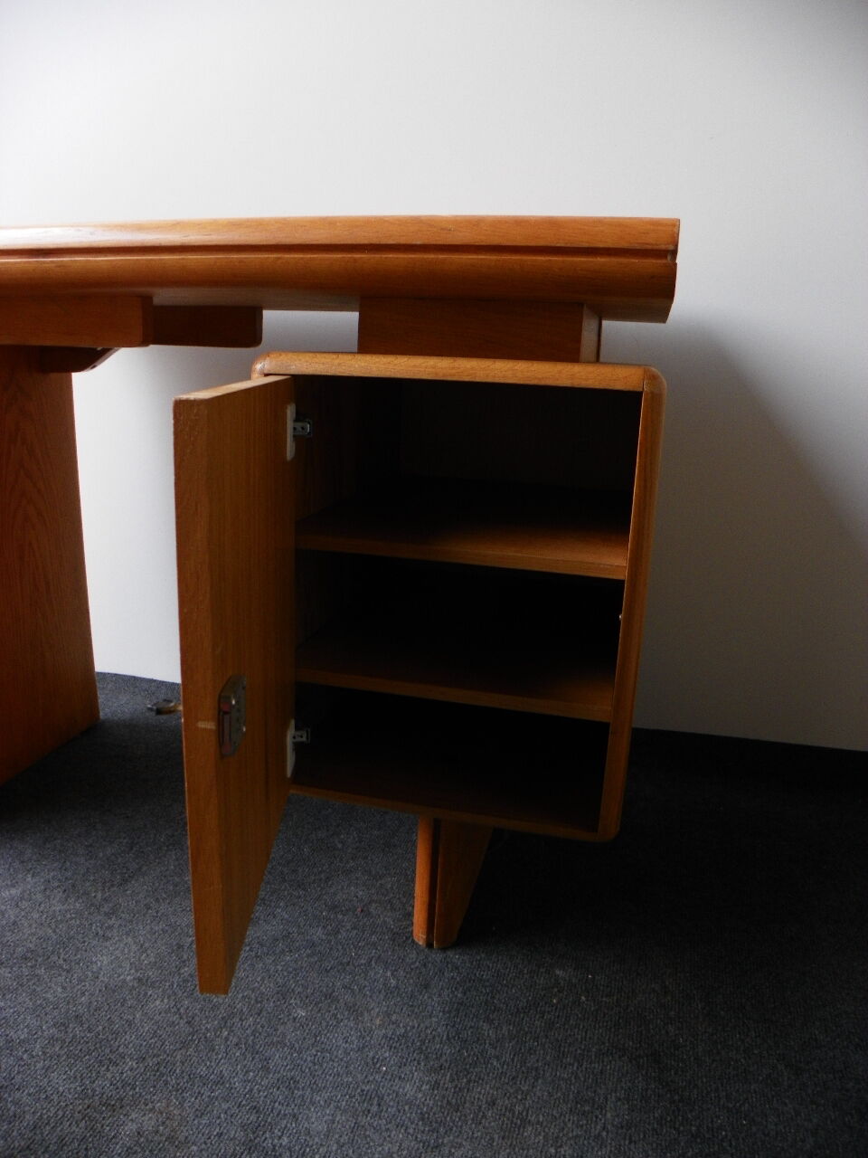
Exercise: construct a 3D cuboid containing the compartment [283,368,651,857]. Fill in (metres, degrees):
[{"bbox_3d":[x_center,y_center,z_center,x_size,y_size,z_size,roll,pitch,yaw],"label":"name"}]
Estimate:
[{"bbox_3d":[0.066,-0.030,1.091,0.389,0.477,0.484,6,15,13],"label":"compartment"}]

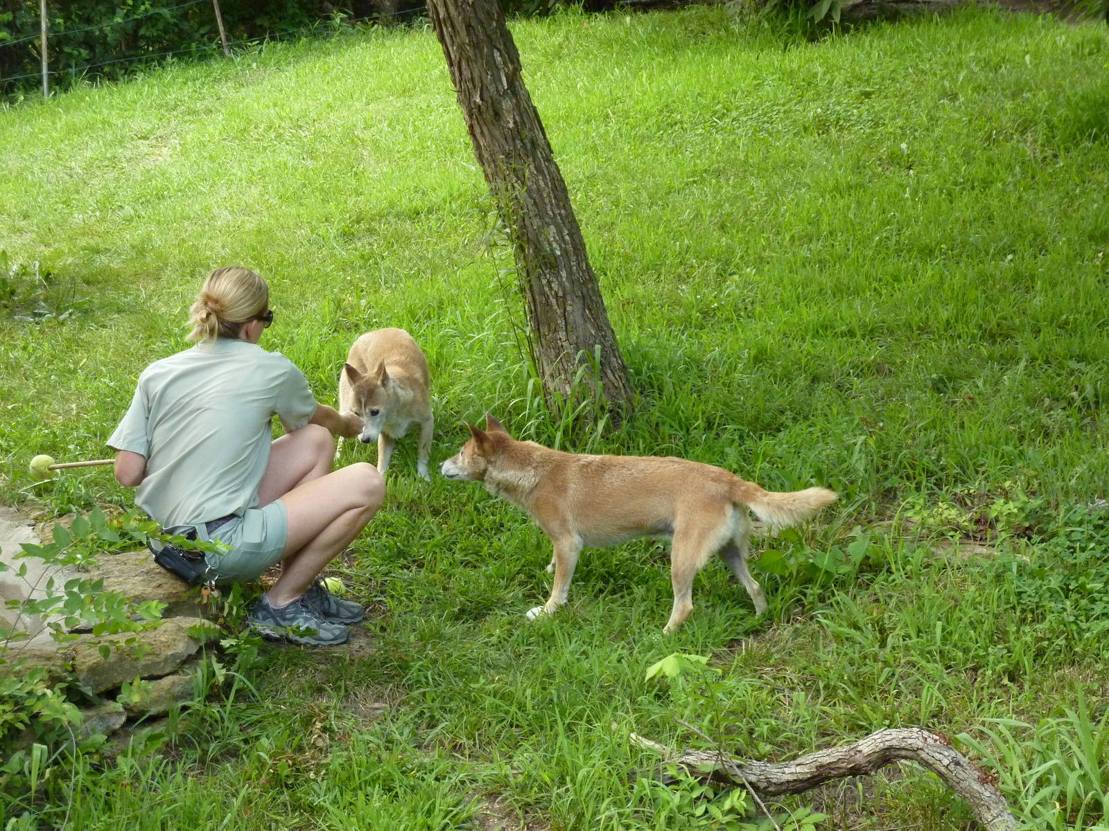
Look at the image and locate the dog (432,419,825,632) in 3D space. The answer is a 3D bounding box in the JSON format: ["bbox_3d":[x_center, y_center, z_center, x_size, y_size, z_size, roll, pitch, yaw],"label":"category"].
[{"bbox_3d":[0.205,0.298,7.560,1.060,0.490,0.250,4,15,17],"label":"dog"}]

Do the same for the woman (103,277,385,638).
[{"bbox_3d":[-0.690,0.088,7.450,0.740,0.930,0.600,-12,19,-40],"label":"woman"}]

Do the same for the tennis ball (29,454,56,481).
[{"bbox_3d":[-1.344,0.137,7.570,0.067,0.067,0.067,0,14,0],"label":"tennis ball"}]

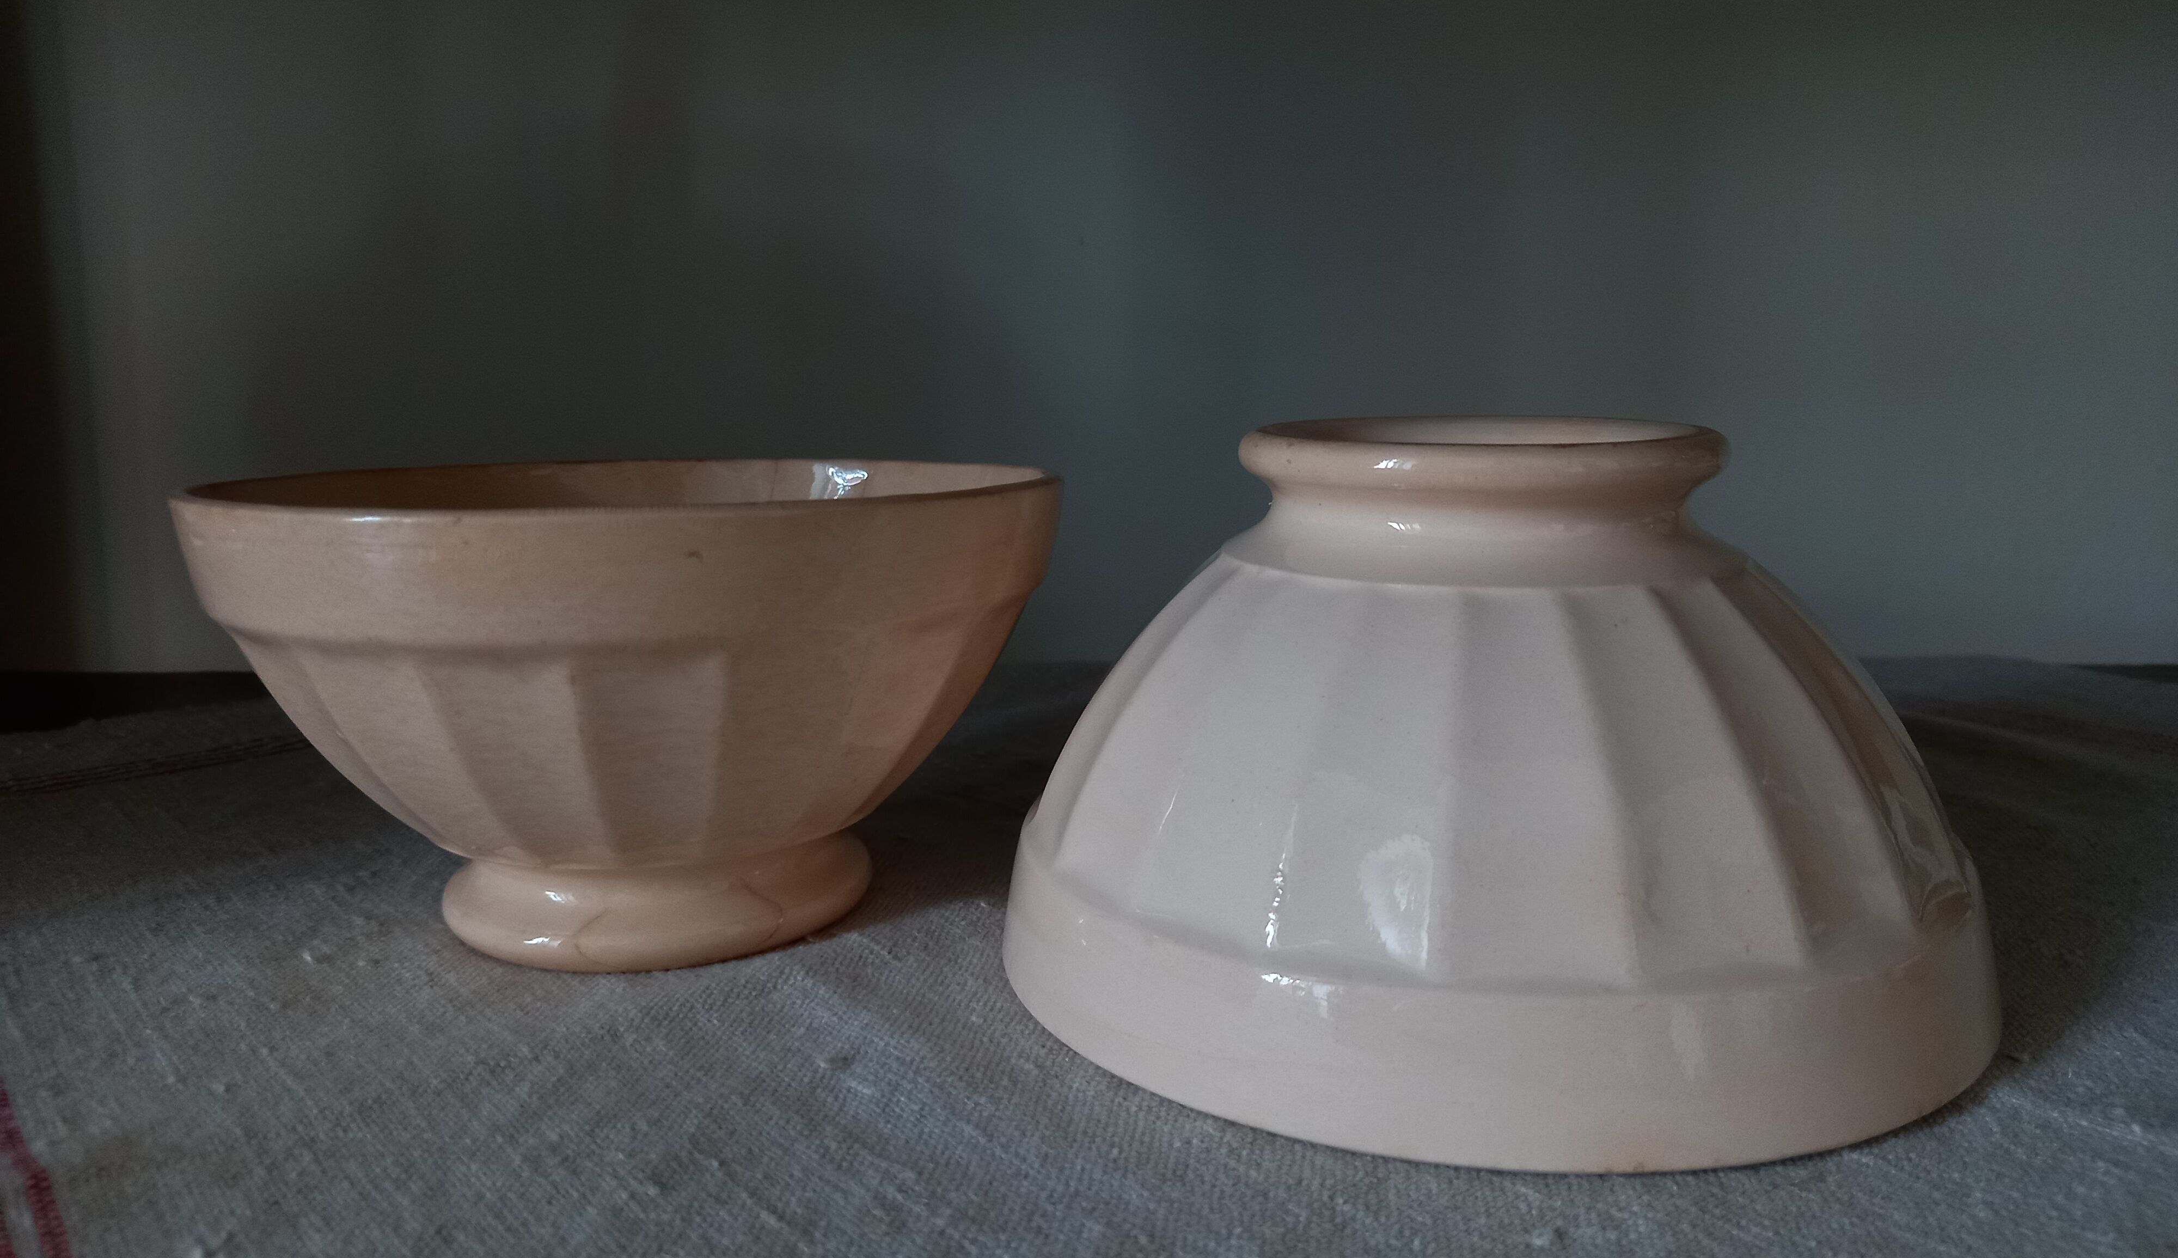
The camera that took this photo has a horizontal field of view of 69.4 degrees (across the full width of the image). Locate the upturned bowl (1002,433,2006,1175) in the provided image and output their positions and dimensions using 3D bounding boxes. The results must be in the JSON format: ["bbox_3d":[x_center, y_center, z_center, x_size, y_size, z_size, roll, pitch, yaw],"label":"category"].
[{"bbox_3d":[0.058,0.009,0.235,0.143,0.077,0.143,-1,11,0],"label":"upturned bowl"}]

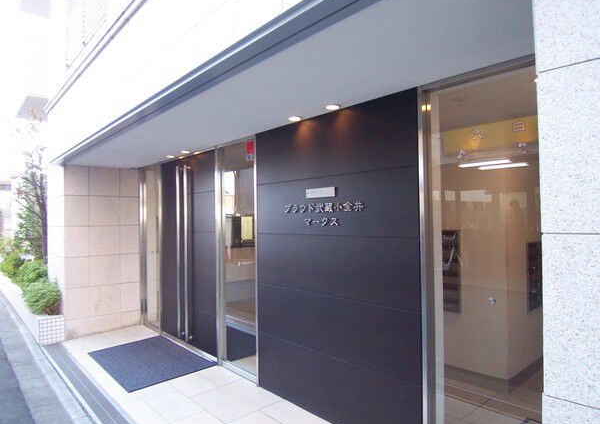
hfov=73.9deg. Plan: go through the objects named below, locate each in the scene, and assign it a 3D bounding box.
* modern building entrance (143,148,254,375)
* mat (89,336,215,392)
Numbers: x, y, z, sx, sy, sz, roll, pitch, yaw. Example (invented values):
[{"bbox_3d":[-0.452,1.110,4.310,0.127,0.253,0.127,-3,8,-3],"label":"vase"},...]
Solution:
[{"bbox_3d":[-1.378,0.500,4.877,0.170,2.260,2.880,0,-1,-42],"label":"modern building entrance"},{"bbox_3d":[-1.676,1.630,4.434,0.900,0.014,1.480,0,-1,-42],"label":"mat"}]

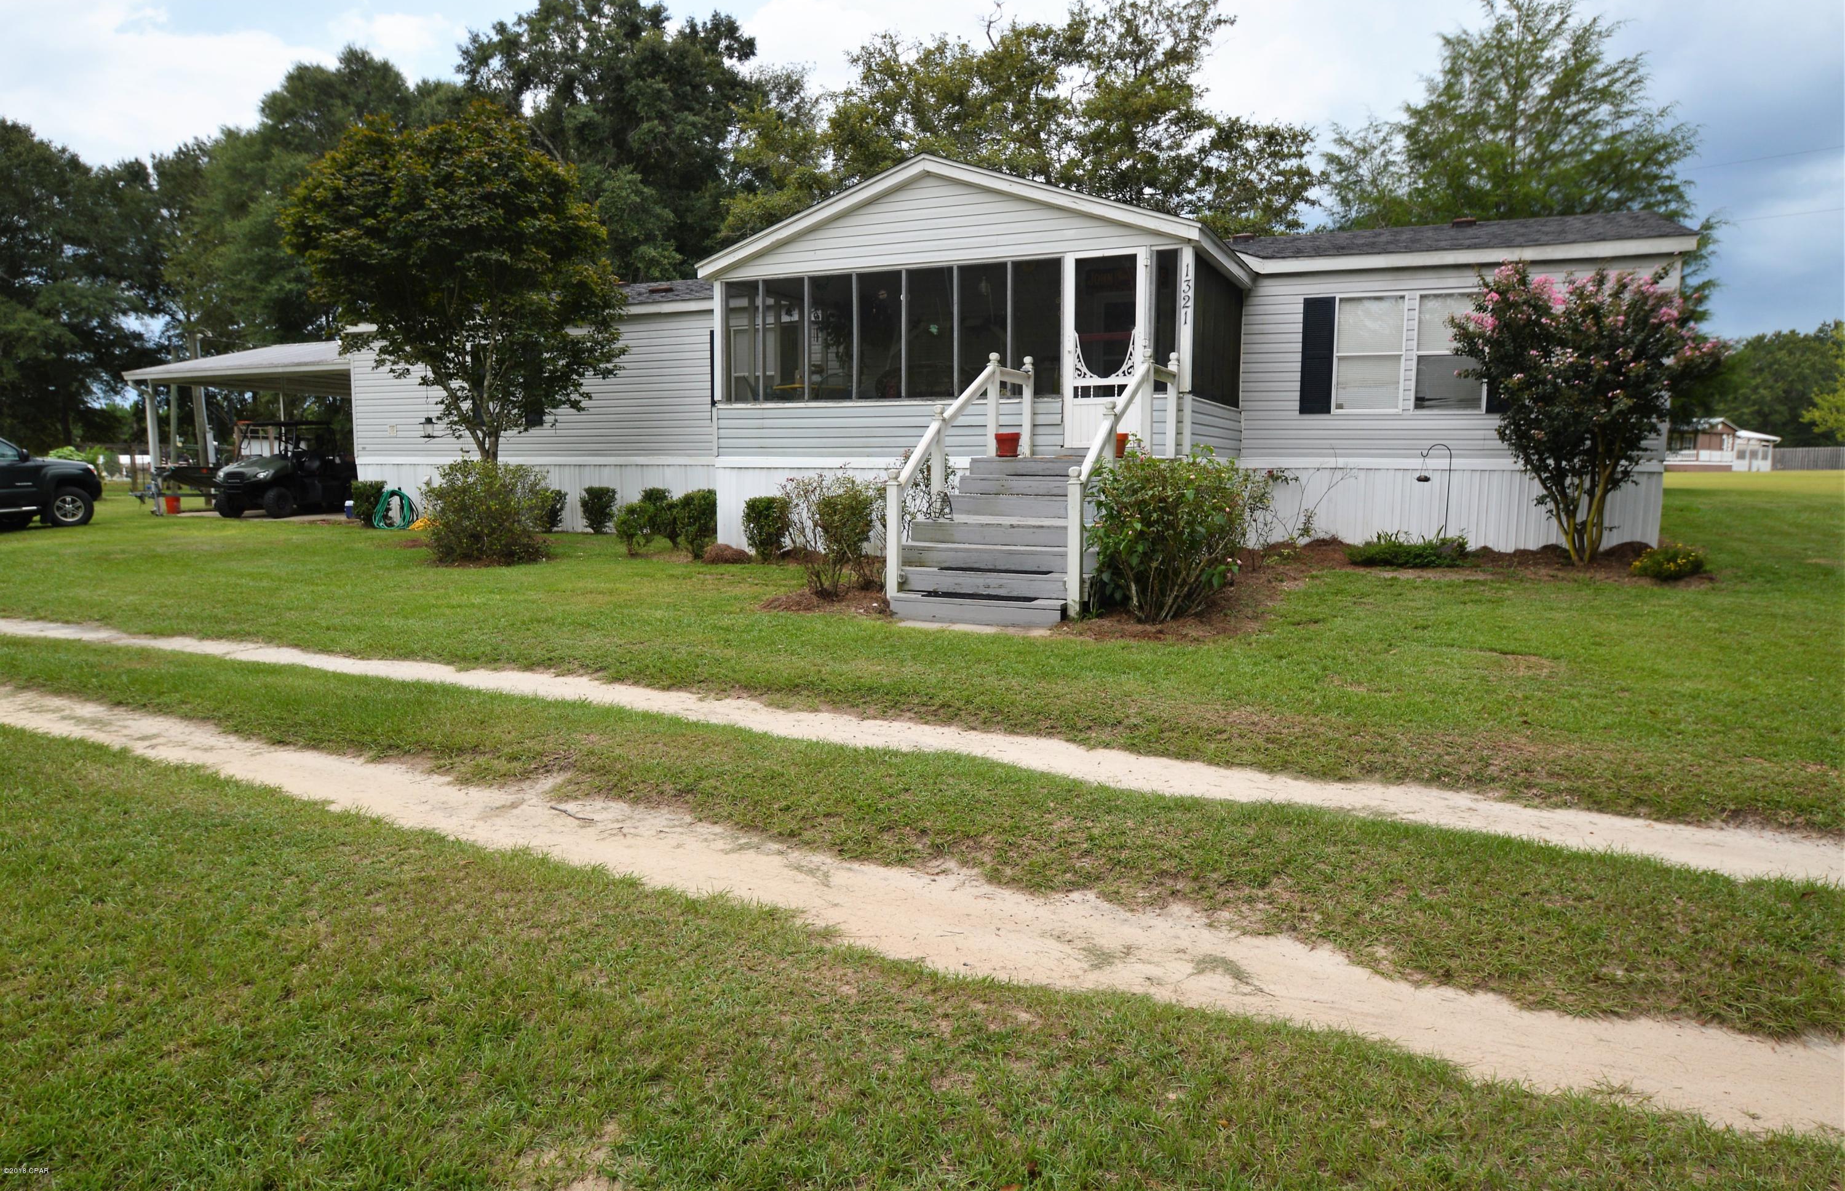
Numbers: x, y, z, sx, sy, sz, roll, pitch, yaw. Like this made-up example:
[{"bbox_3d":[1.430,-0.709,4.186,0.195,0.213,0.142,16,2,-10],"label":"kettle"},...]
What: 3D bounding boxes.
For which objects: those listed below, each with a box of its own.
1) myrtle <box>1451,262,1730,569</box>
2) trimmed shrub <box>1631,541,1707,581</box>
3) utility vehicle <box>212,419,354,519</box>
[{"bbox_3d":[6.901,-1.922,11.300,2.550,3.150,2.400,3,8,24],"label":"myrtle"},{"bbox_3d":[7.186,-0.348,10.197,0.620,0.330,0.620,3,7,22],"label":"trimmed shrub"},{"bbox_3d":[-13.448,-2.680,22.665,1.570,1.960,2.900,2,7,16],"label":"utility vehicle"}]

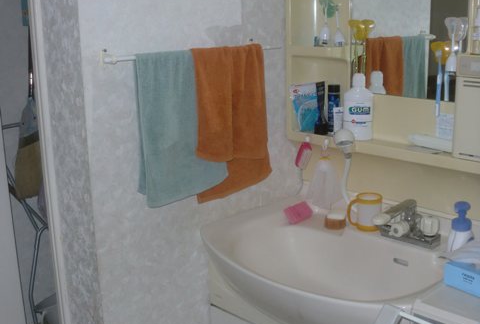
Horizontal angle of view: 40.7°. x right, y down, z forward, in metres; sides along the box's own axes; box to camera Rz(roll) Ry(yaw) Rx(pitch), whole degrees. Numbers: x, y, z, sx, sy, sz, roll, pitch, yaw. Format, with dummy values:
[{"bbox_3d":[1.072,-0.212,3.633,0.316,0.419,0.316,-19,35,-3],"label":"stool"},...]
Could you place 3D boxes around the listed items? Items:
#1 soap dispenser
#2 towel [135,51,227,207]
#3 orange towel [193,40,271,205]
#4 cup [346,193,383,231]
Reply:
[{"bbox_3d":[0.565,0.169,1.644,0.070,0.135,0.072,7,16,32],"label":"soap dispenser"},{"bbox_3d":[-0.157,-0.104,1.786,0.285,0.410,0.065,-13,18,-41],"label":"towel"},{"bbox_3d":[-0.013,-0.120,1.915,0.315,0.445,0.070,-13,18,-41],"label":"orange towel"},{"bbox_3d":[0.358,0.144,1.865,0.104,0.094,0.077,1,14,11],"label":"cup"}]

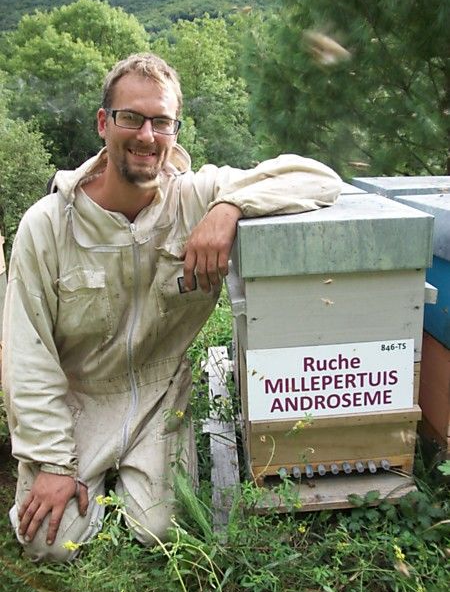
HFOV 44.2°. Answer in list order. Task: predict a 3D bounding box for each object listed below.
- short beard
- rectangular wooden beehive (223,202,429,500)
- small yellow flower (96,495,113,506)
[{"bbox_3d":[-0.163,-0.233,1.055,0.085,0.055,0.050,4,18,-22],"label":"short beard"},{"bbox_3d":[0.226,0.096,1.317,0.395,0.600,0.420,-3,17,0],"label":"rectangular wooden beehive"},{"bbox_3d":[-0.224,0.380,1.030,0.028,0.021,0.025,-3,17,0],"label":"small yellow flower"}]

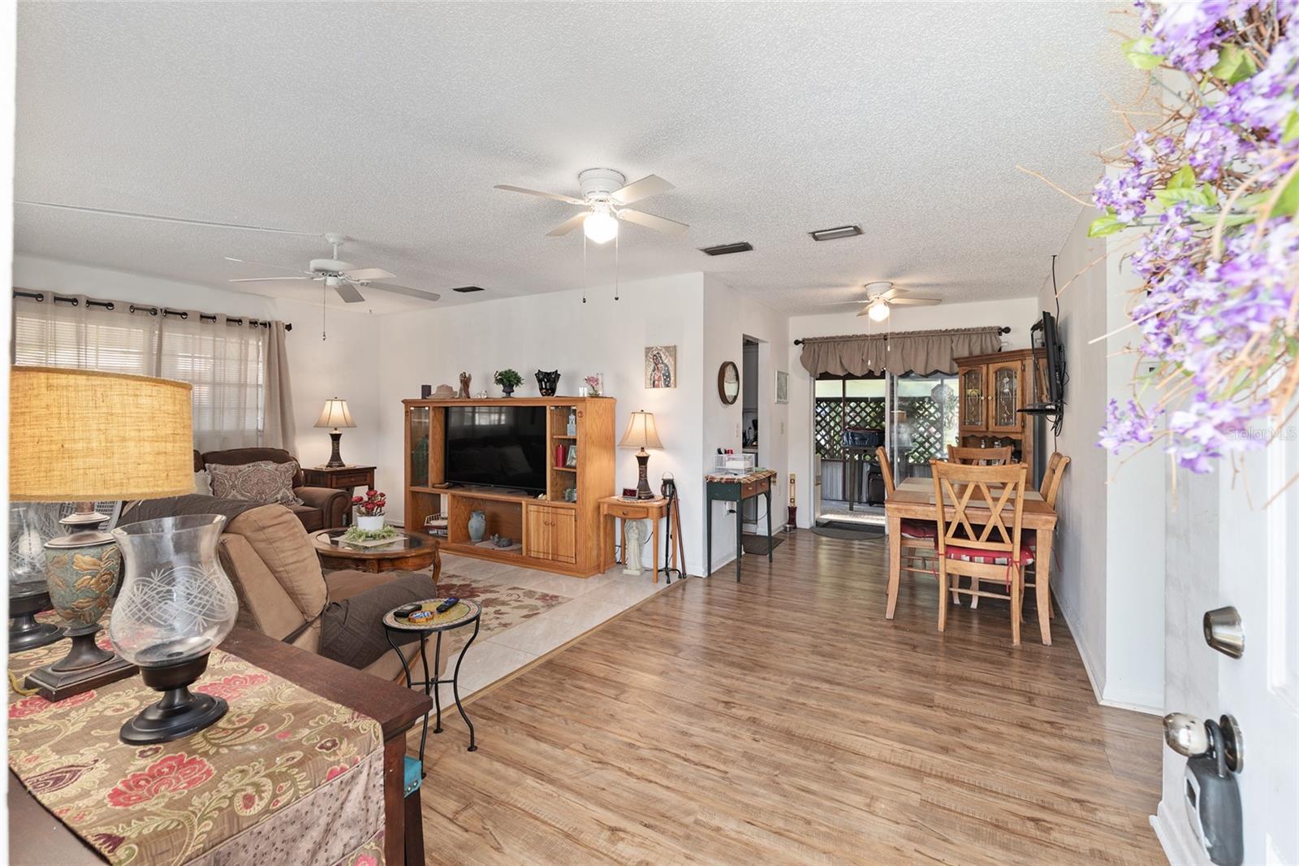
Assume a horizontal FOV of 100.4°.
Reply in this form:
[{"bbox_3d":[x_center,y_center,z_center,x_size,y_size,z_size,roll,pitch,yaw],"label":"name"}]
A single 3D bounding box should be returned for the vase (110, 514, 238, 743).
[{"bbox_3d":[-0.864,0.349,0.981,0.173,0.357,0.173,1,2,31],"label":"vase"}]

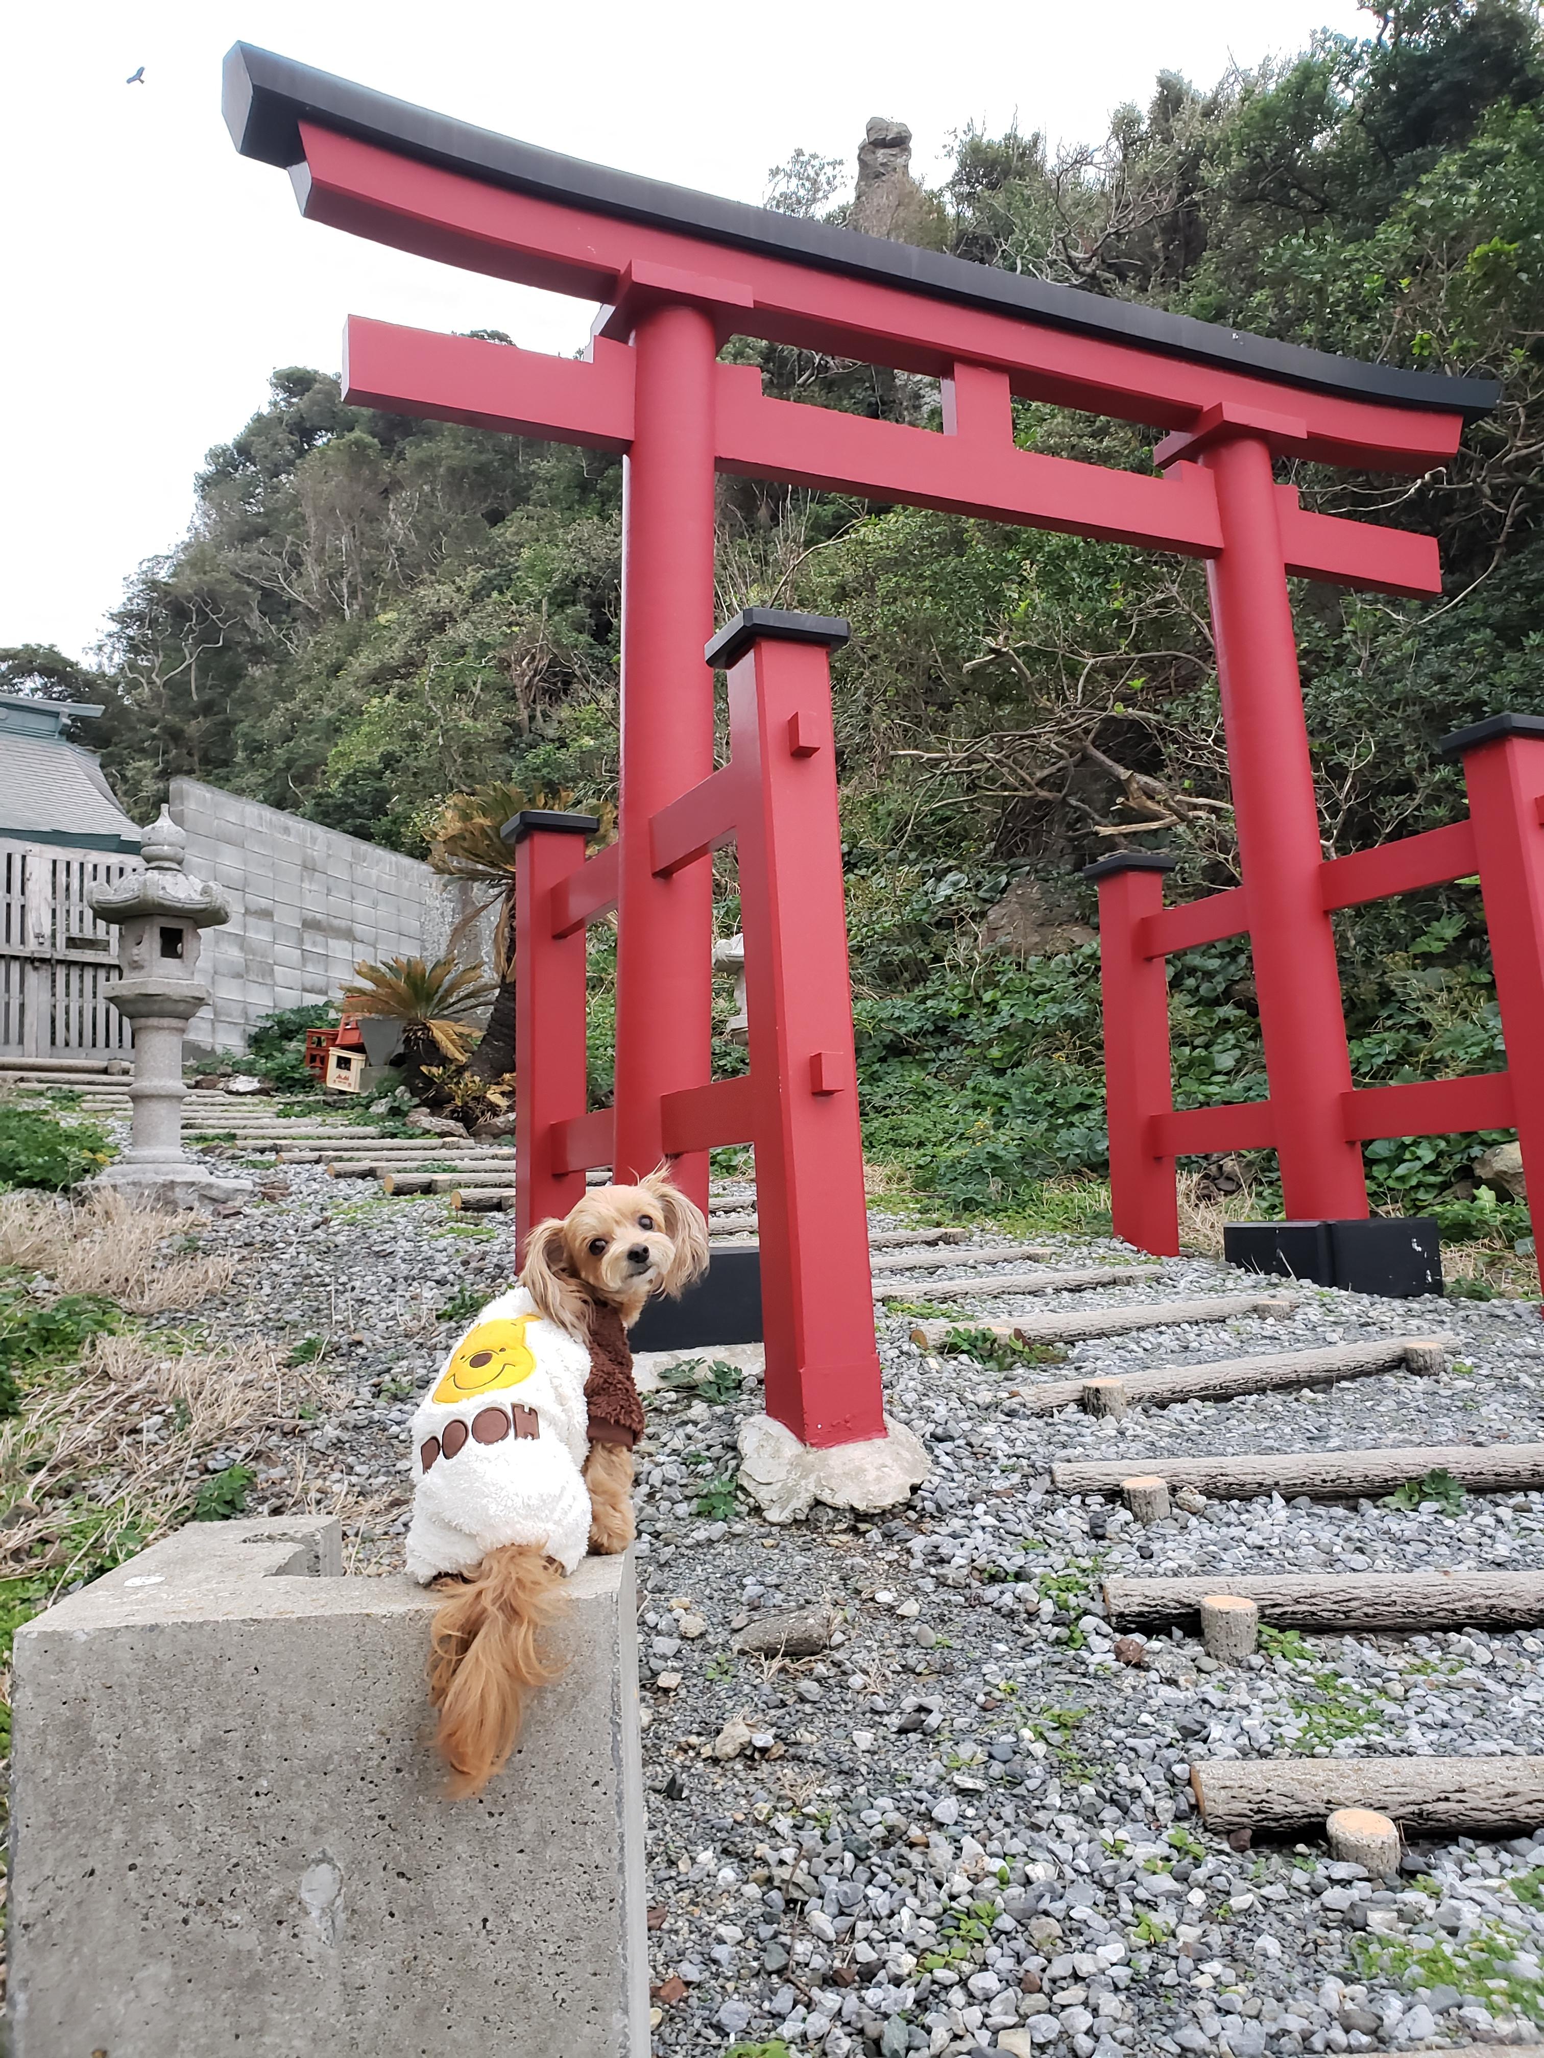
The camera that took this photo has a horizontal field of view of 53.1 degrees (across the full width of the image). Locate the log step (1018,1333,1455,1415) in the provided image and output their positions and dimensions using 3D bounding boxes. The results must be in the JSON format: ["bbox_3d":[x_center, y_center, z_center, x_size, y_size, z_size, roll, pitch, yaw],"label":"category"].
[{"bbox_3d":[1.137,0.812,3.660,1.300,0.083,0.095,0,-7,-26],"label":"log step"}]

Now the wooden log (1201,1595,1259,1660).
[{"bbox_3d":[0.794,1.038,2.680,0.094,0.090,0.094,-2,-7,0],"label":"wooden log"}]

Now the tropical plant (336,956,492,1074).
[{"bbox_3d":[-2.306,-0.068,10.100,1.020,0.820,1.000,-1,-7,-11],"label":"tropical plant"}]

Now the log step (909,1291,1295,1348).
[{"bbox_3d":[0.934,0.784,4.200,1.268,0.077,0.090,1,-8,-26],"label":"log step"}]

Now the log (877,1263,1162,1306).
[{"bbox_3d":[0.696,0.764,4.630,1.198,0.073,0.085,1,-8,-27],"label":"log"}]

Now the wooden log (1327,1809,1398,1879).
[{"bbox_3d":[0.814,1.121,2.130,0.094,0.065,0.094,-2,-7,0],"label":"wooden log"}]

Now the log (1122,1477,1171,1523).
[{"bbox_3d":[0.782,0.981,3.220,0.093,0.075,0.093,-2,-7,0],"label":"log"}]

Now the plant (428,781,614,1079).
[{"bbox_3d":[-1.682,-0.654,10.400,1.250,2.000,1.200,-1,-7,-11],"label":"plant"}]

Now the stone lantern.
[{"bbox_3d":[-2.898,-0.100,7.400,0.730,1.920,0.730,-9,-10,44],"label":"stone lantern"}]

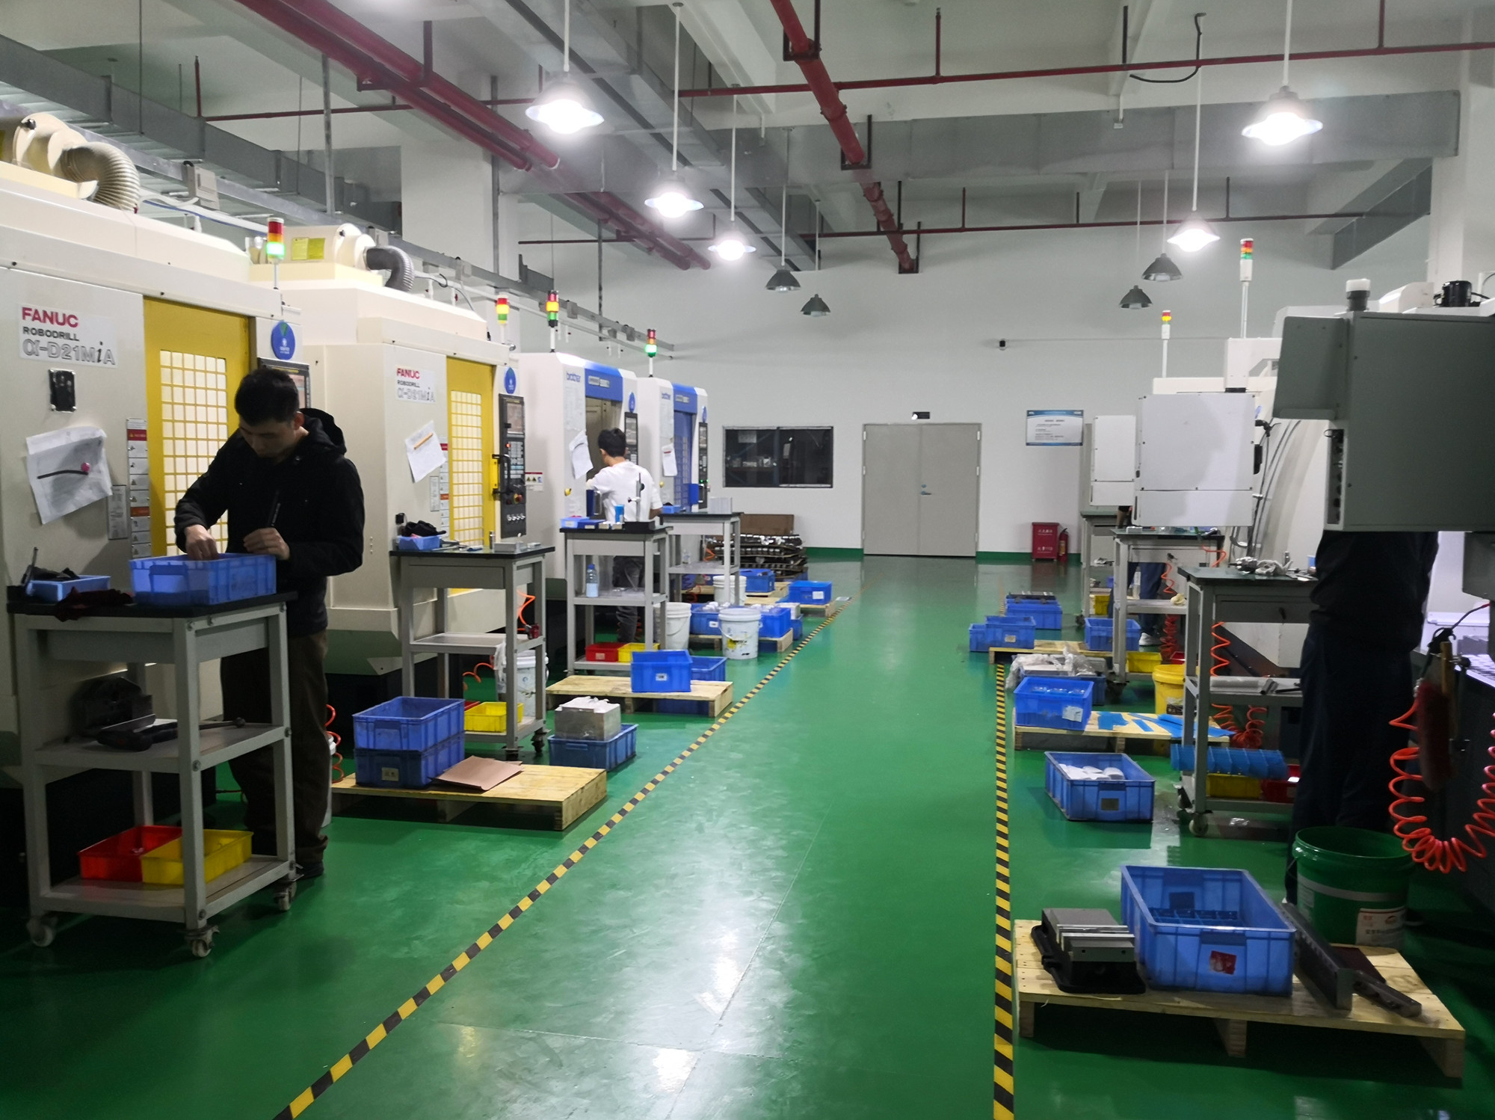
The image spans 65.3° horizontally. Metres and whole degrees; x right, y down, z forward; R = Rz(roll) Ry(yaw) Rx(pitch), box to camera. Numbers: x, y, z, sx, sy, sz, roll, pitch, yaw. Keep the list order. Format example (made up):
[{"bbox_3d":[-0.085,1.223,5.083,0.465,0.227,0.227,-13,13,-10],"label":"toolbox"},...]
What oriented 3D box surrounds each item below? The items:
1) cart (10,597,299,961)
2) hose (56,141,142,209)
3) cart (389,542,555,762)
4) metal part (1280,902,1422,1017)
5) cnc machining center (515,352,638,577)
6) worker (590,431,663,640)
[{"bbox_3d":[-1.778,0.608,3.562,0.580,0.985,0.470,1,5,12],"label":"cart"},{"bbox_3d":[-2.365,-1.404,4.264,0.150,0.260,0.270,1,5,12],"label":"hose"},{"bbox_3d":[-1.355,0.445,5.819,0.675,0.994,0.520,1,5,12],"label":"cart"},{"bbox_3d":[1.600,1.056,3.112,0.240,0.104,0.470,1,5,12],"label":"metal part"},{"bbox_3d":[-2.071,-0.409,8.823,2.100,2.200,1.600,1,5,12],"label":"cnc machining center"},{"bbox_3d":[-0.896,-0.145,8.658,0.440,1.660,0.510,5,7,45],"label":"worker"}]

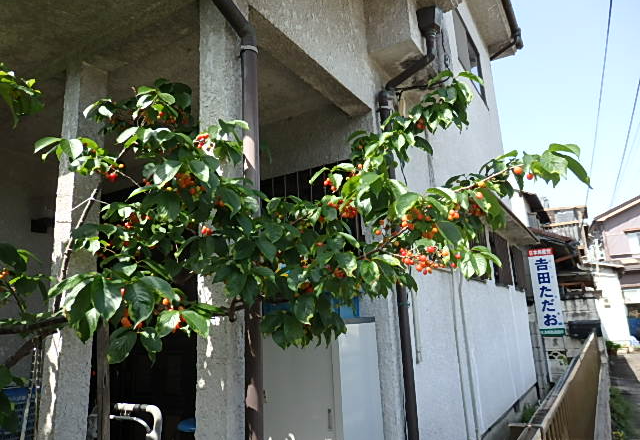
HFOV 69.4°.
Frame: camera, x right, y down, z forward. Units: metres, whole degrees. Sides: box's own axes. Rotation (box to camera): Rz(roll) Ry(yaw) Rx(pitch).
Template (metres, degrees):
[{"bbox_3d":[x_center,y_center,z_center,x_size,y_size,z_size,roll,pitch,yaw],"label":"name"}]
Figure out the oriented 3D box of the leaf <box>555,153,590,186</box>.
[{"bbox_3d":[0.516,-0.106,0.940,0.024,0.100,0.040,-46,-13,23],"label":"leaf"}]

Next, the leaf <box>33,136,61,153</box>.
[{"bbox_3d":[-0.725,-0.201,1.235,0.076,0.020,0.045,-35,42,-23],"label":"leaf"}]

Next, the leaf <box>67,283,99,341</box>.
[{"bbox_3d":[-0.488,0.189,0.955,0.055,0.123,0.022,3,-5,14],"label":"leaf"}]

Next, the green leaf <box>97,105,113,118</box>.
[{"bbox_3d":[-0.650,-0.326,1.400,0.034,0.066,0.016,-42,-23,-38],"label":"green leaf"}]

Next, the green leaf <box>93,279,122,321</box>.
[{"bbox_3d":[-0.598,0.224,1.300,0.082,0.115,0.050,3,-13,-24],"label":"green leaf"}]

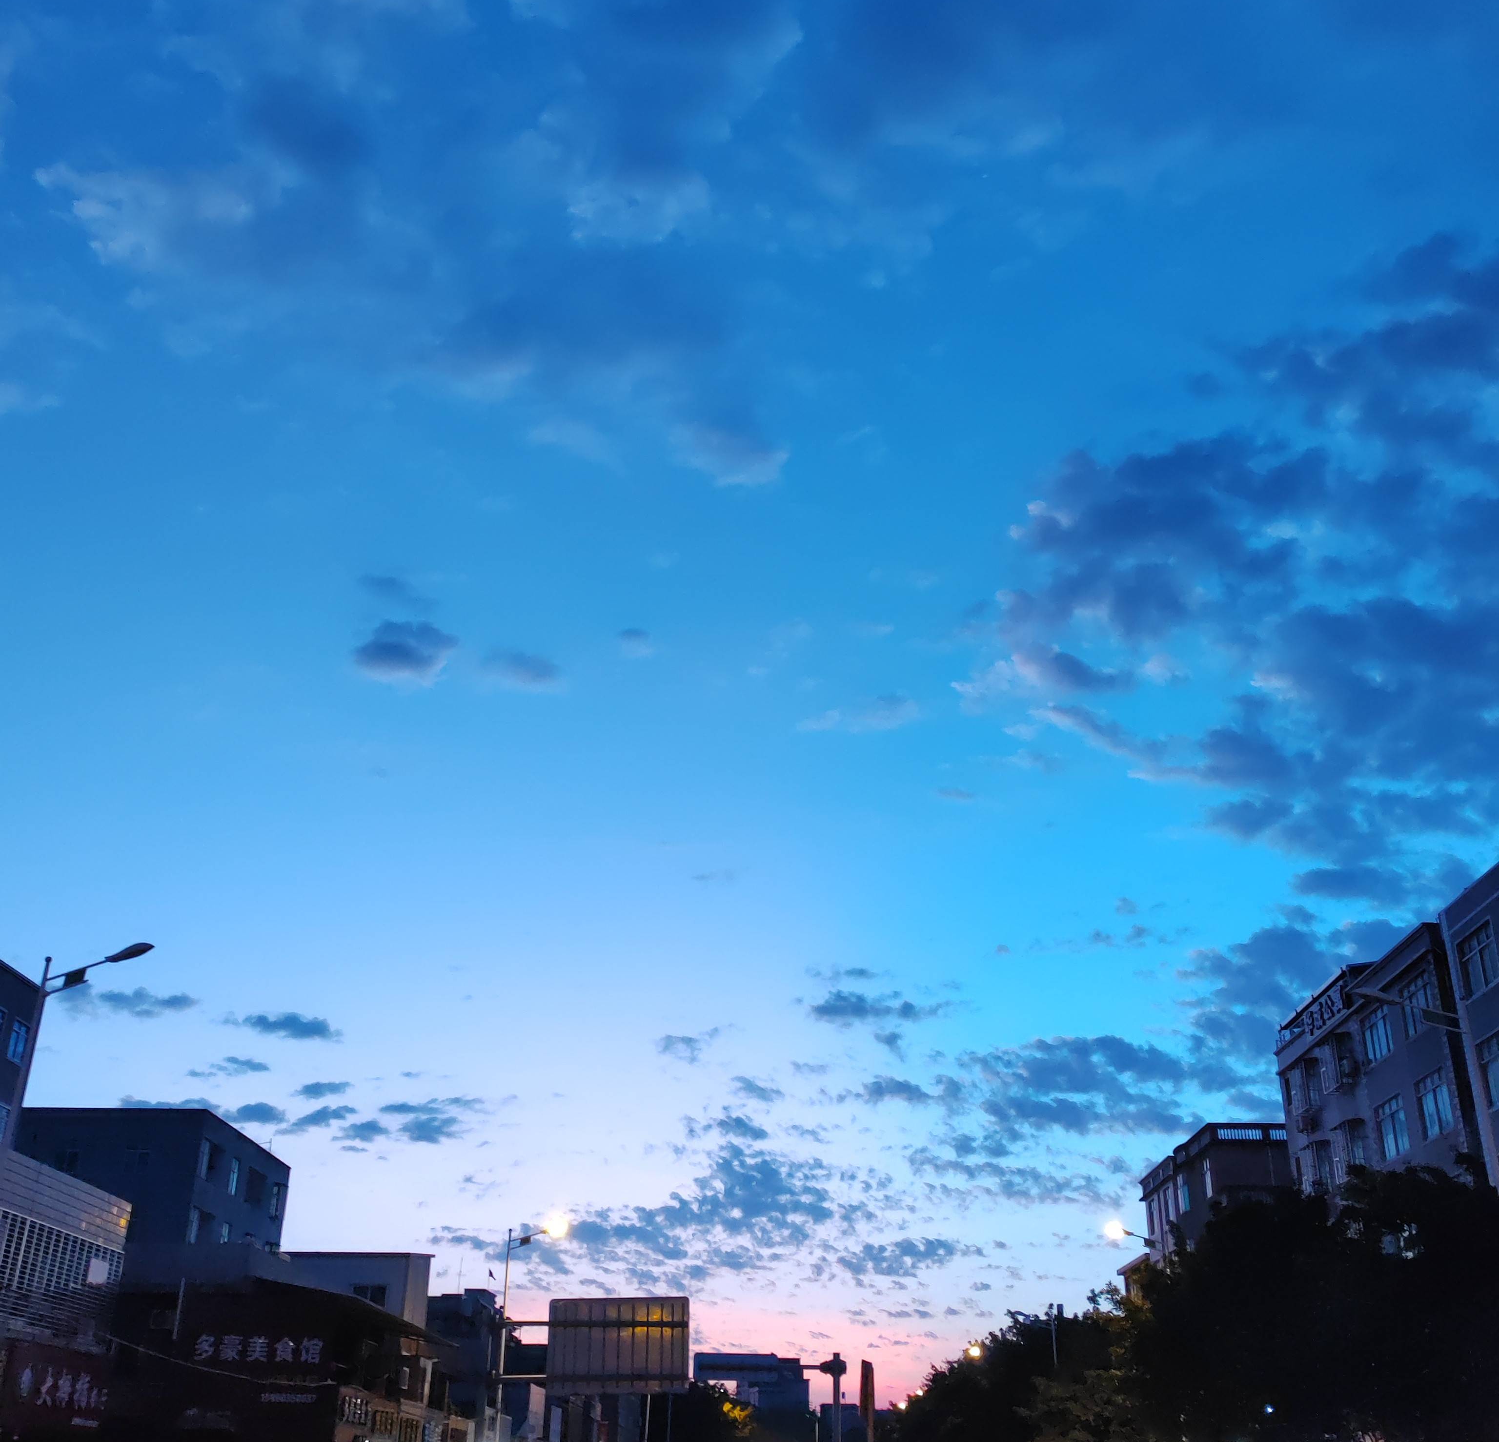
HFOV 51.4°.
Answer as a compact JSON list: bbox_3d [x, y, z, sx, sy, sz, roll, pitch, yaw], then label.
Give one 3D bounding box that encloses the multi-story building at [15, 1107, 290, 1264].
[{"bbox_3d":[-31.290,30.174,77.186,10.500,18.500,13.500,0,-27,2],"label":"multi-story building"}]

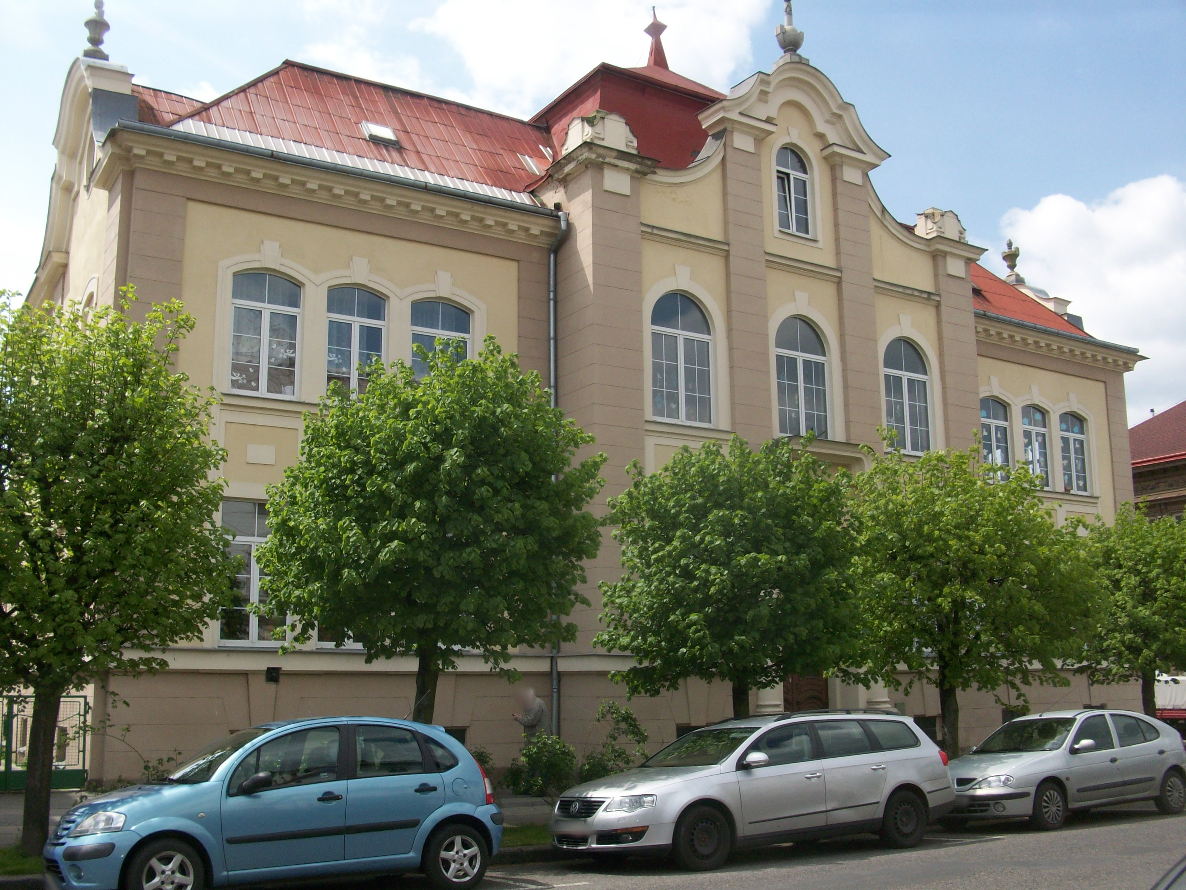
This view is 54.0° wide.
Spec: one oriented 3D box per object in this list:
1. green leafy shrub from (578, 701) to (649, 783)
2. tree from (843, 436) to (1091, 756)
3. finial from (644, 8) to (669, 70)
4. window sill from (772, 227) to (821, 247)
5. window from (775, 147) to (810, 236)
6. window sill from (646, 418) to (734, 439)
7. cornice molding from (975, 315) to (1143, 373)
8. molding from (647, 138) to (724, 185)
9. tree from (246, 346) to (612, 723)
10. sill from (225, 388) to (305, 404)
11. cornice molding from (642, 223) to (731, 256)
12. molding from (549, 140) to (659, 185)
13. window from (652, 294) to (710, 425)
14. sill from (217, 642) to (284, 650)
[{"bbox_3d":[0.324,4.815,18.942,1.138,1.239,1.138,6,-13,-30],"label":"green leafy shrub"},{"bbox_3d":[6.157,2.661,18.994,4.041,5.468,4.041,6,-13,-30],"label":"tree"},{"bbox_3d":[1.512,-9.708,27.729,0.440,1.560,0.440,6,-13,-31],"label":"finial"},{"bbox_3d":[4.469,-4.523,25.385,1.250,0.200,0.220,6,-13,-31],"label":"window sill"},{"bbox_3d":[4.418,-5.626,25.790,0.995,2.113,0.160,6,-13,-31],"label":"window"},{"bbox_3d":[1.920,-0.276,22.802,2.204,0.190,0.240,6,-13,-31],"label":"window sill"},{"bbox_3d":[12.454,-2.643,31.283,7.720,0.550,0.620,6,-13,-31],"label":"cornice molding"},{"bbox_3d":[1.914,-5.851,23.879,2.133,1.341,0.350,6,-13,-31],"label":"molding"},{"bbox_3d":[-1.800,1.495,13.274,3.900,5.650,3.900,6,-13,-31],"label":"tree"},{"bbox_3d":[-4.959,-0.705,17.505,1.300,0.090,0.240,6,-13,-31],"label":"sill"},{"bbox_3d":[1.877,-4.142,23.563,2.184,0.250,0.250,6,-13,-31],"label":"cornice molding"},{"bbox_3d":[0.236,-5.382,23.428,1.720,0.500,1.450,6,-13,-30],"label":"molding"},{"bbox_3d":[1.799,-1.765,23.482,1.496,2.741,0.160,6,-13,-30],"label":"window"},{"bbox_3d":[-5.547,3.314,19.089,1.193,0.082,0.200,6,-13,-30],"label":"sill"}]

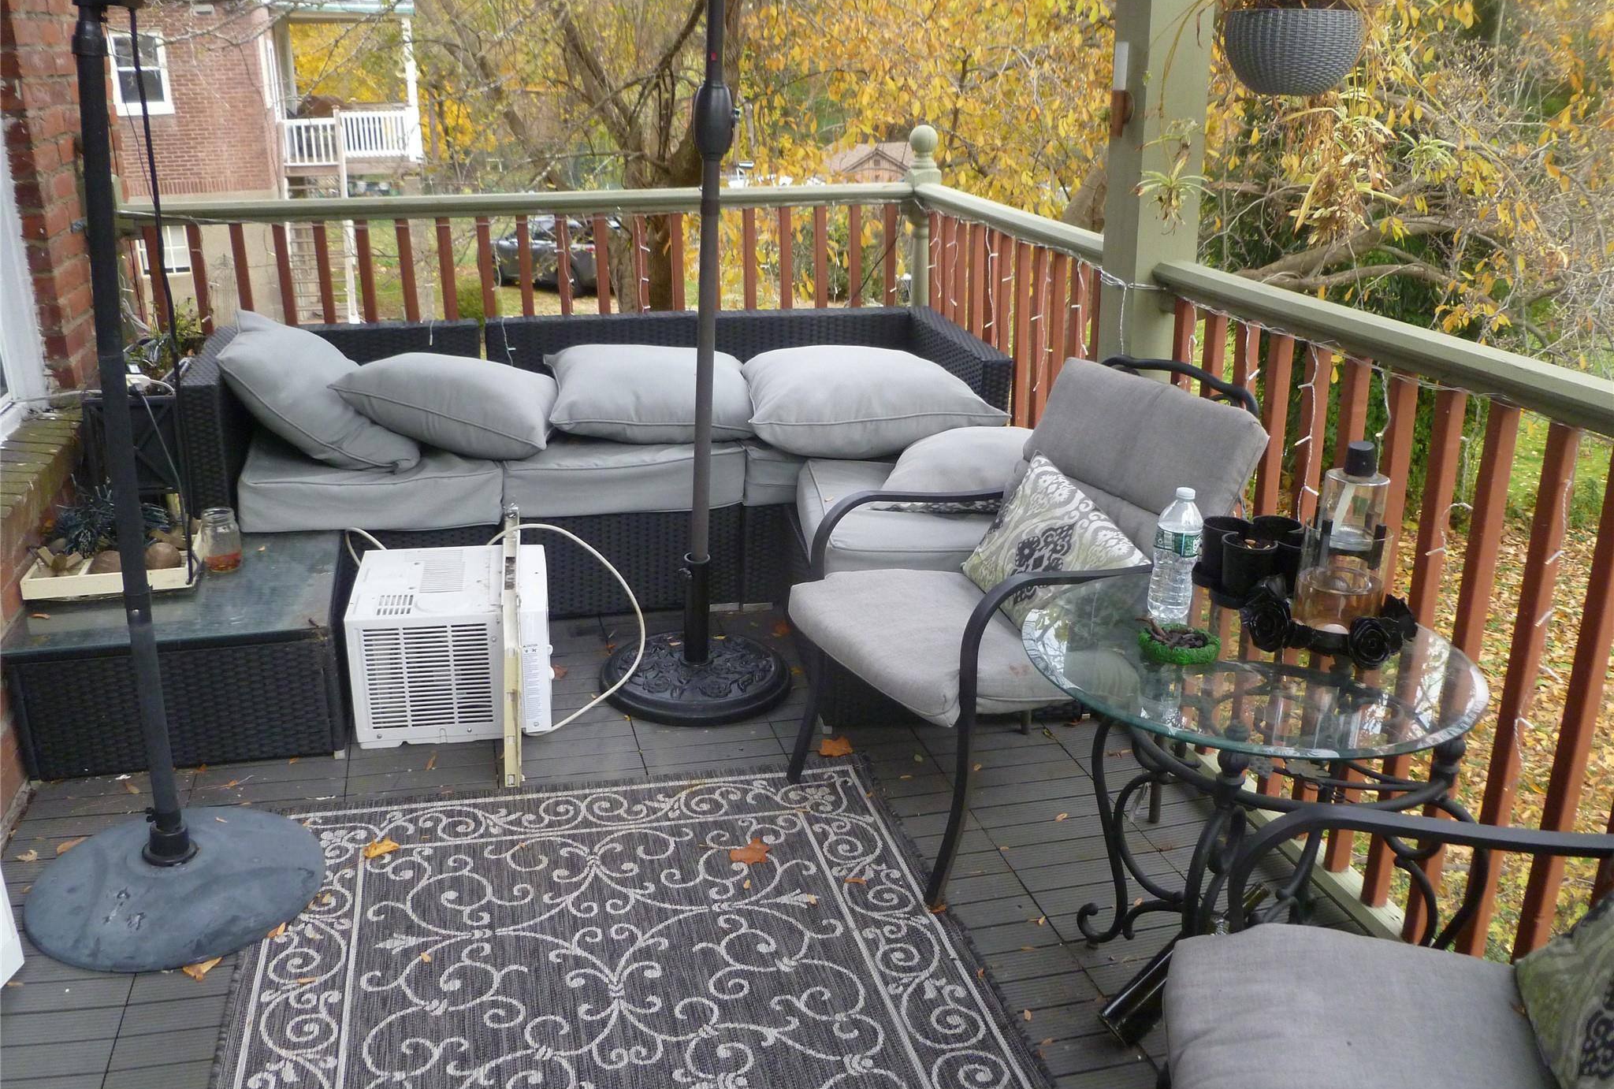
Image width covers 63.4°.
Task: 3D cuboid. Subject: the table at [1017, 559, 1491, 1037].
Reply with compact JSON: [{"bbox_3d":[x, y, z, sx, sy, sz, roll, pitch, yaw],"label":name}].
[{"bbox_3d":[0.638,0.466,2.025,0.646,0.658,0.646,-5,20,-15],"label":"table"}]

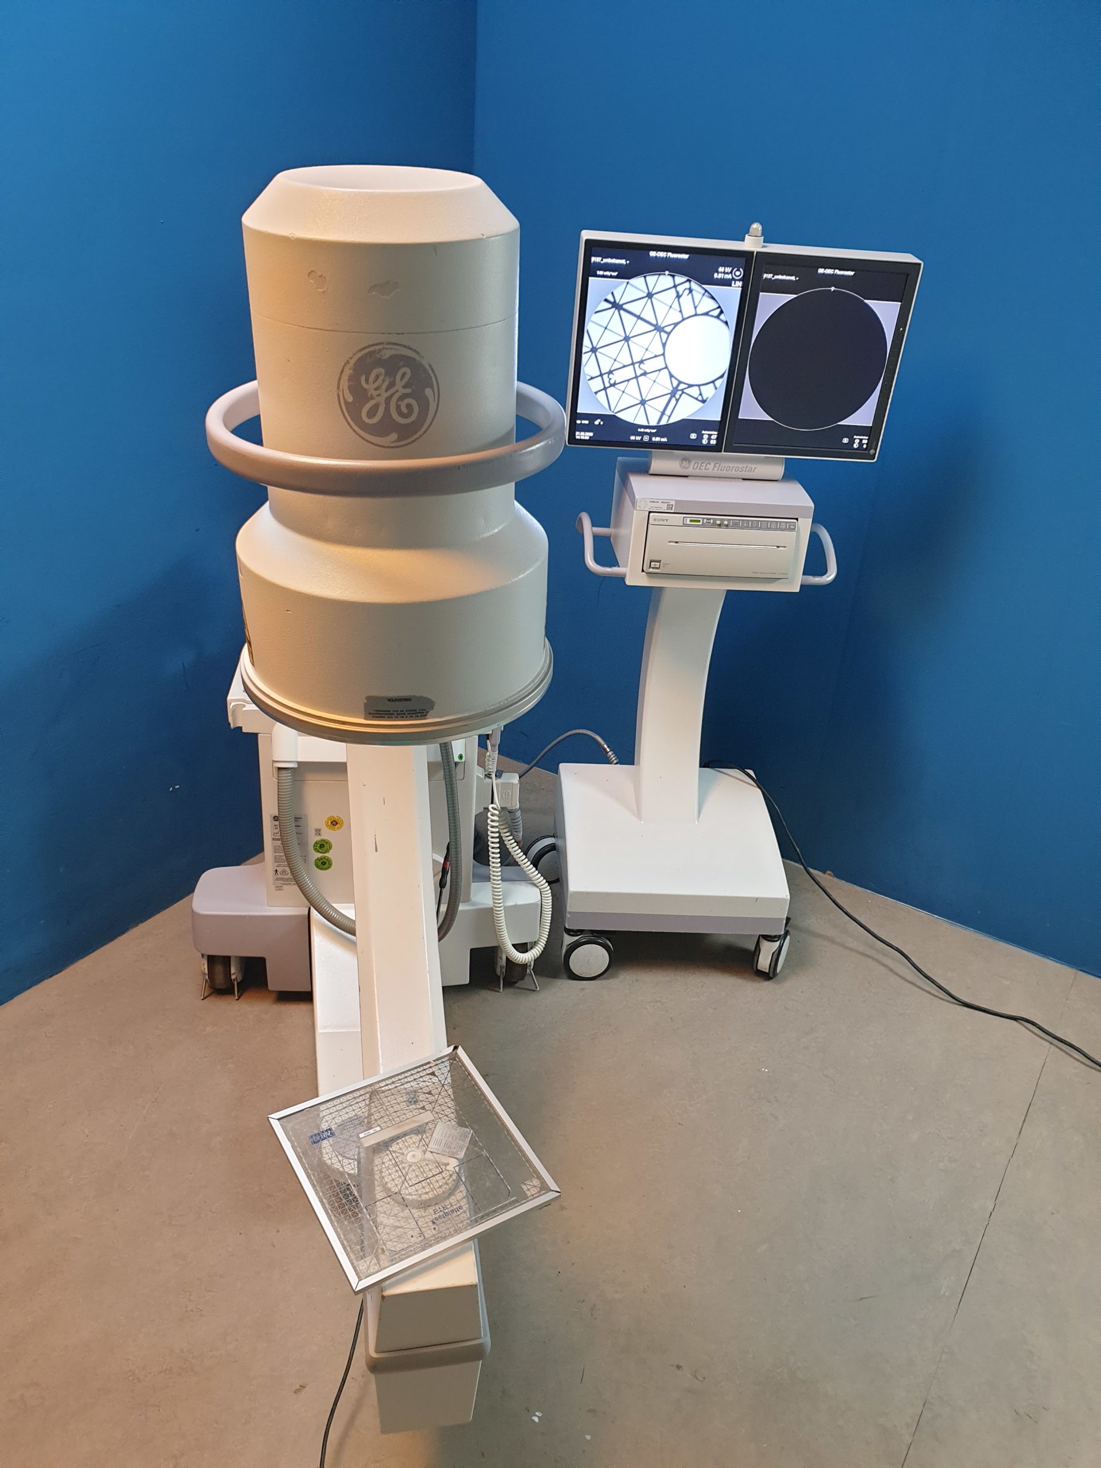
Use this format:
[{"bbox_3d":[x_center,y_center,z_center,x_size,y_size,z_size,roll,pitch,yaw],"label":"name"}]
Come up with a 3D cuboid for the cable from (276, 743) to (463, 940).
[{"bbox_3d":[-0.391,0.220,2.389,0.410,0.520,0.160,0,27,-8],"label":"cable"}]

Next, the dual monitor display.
[{"bbox_3d":[0.383,-0.791,2.284,0.670,0.405,0.085,2,33,-5],"label":"dual monitor display"}]

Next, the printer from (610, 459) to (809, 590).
[{"bbox_3d":[0.356,-0.487,2.522,0.380,0.195,0.380,2,27,-4],"label":"printer"}]

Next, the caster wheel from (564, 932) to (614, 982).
[{"bbox_3d":[0.090,0.548,2.774,0.127,0.136,0.058,-4,28,-14],"label":"caster wheel"}]

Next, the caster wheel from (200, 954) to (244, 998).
[{"bbox_3d":[-0.786,0.551,2.653,0.103,0.125,0.112,0,27,-8],"label":"caster wheel"}]

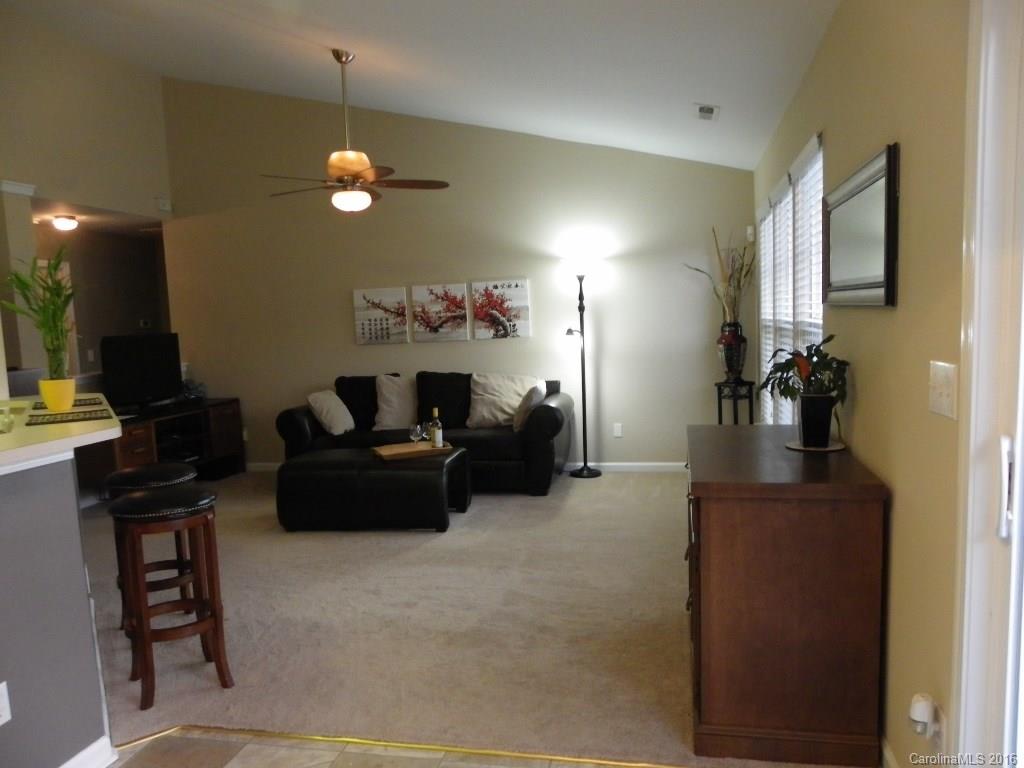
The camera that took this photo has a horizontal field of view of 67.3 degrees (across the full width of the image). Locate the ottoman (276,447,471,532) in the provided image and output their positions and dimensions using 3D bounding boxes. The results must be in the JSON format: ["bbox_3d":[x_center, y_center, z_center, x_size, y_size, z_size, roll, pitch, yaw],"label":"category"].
[{"bbox_3d":[-0.936,0.724,5.341,1.170,0.460,0.550,-1,5,11],"label":"ottoman"}]

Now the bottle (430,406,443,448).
[{"bbox_3d":[-0.527,0.312,5.367,0.080,0.300,0.080,-1,5,13],"label":"bottle"}]

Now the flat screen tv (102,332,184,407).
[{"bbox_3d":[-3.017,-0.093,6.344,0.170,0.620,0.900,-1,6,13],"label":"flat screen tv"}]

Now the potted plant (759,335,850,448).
[{"bbox_3d":[1.089,0.026,2.888,0.320,0.420,0.330,-1,5,13],"label":"potted plant"}]

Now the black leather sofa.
[{"bbox_3d":[-0.687,0.387,6.336,2.340,0.900,0.900,-1,6,13],"label":"black leather sofa"}]

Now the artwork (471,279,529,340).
[{"bbox_3d":[-0.088,-0.641,6.592,0.495,0.495,0.035,-1,6,13],"label":"artwork"}]

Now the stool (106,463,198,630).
[{"bbox_3d":[-1.631,0.771,3.523,0.380,0.750,0.380,-5,6,-32],"label":"stool"}]

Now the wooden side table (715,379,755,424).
[{"bbox_3d":[1.804,0.372,6.191,0.310,0.790,0.310,-1,5,13],"label":"wooden side table"}]

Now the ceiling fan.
[{"bbox_3d":[-1.035,-1.589,4.854,1.310,1.000,1.310,-1,6,13],"label":"ceiling fan"}]

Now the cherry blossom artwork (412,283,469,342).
[{"bbox_3d":[-0.630,-0.625,6.832,0.500,0.500,0.035,-1,5,13],"label":"cherry blossom artwork"}]

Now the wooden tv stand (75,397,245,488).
[{"bbox_3d":[-2.996,0.583,6.514,0.530,0.670,1.640,-1,6,13],"label":"wooden tv stand"}]

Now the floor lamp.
[{"bbox_3d":[0.607,-0.065,6.500,0.270,1.700,0.270,-1,5,13],"label":"floor lamp"}]

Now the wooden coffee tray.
[{"bbox_3d":[-0.685,0.462,5.313,0.490,0.045,0.310,-4,6,-20],"label":"wooden coffee tray"}]

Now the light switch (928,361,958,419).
[{"bbox_3d":[0.964,0.011,1.722,0.010,0.115,0.168,-1,6,13],"label":"light switch"}]

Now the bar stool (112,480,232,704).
[{"bbox_3d":[-1.336,0.809,3.023,0.455,0.756,0.455,-1,6,13],"label":"bar stool"}]

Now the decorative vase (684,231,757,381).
[{"bbox_3d":[1.638,-0.611,5.976,0.500,1.210,0.400,-1,6,13],"label":"decorative vase"}]

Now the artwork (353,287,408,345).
[{"bbox_3d":[-1.181,-0.613,6.947,0.500,0.500,0.035,-1,5,13],"label":"artwork"}]

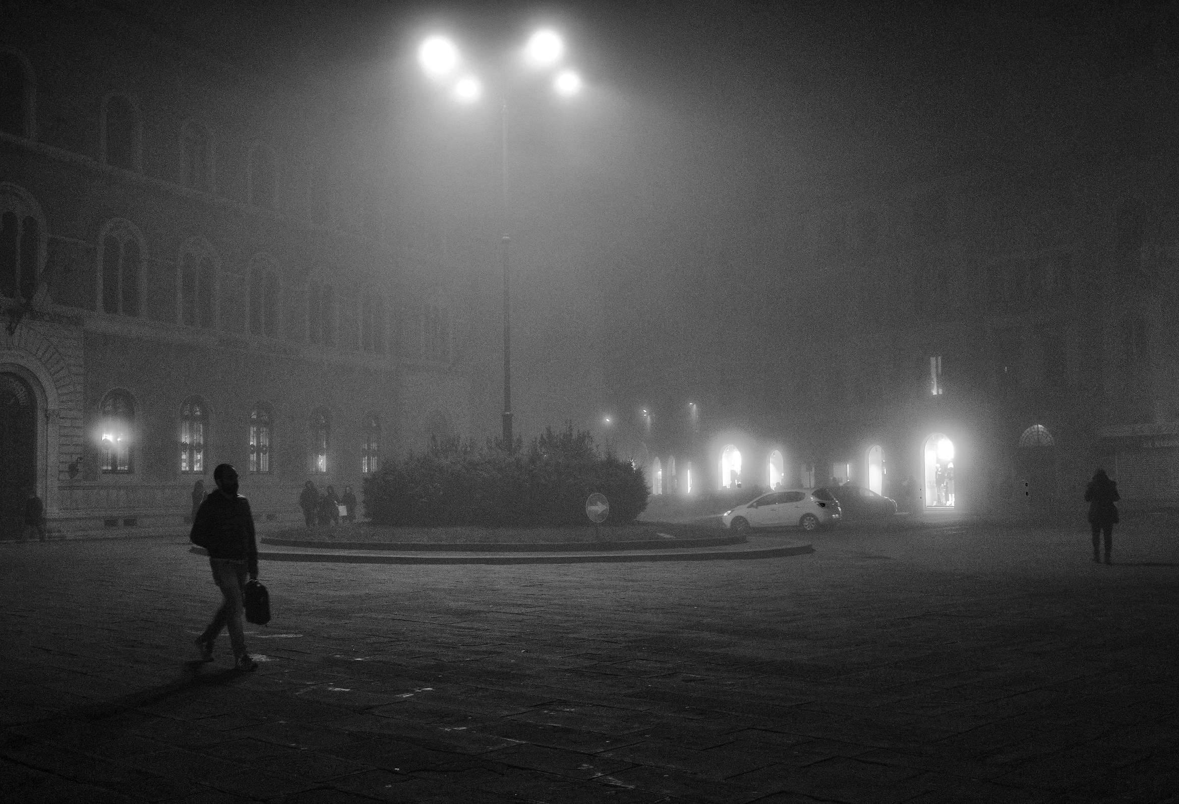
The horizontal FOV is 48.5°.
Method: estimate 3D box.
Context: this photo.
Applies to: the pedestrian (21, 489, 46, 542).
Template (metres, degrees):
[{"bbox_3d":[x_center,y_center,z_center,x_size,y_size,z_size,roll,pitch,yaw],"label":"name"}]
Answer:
[{"bbox_3d":[-17.447,3.534,41.000,0.700,1.660,0.520,1,-4,-23],"label":"pedestrian"}]

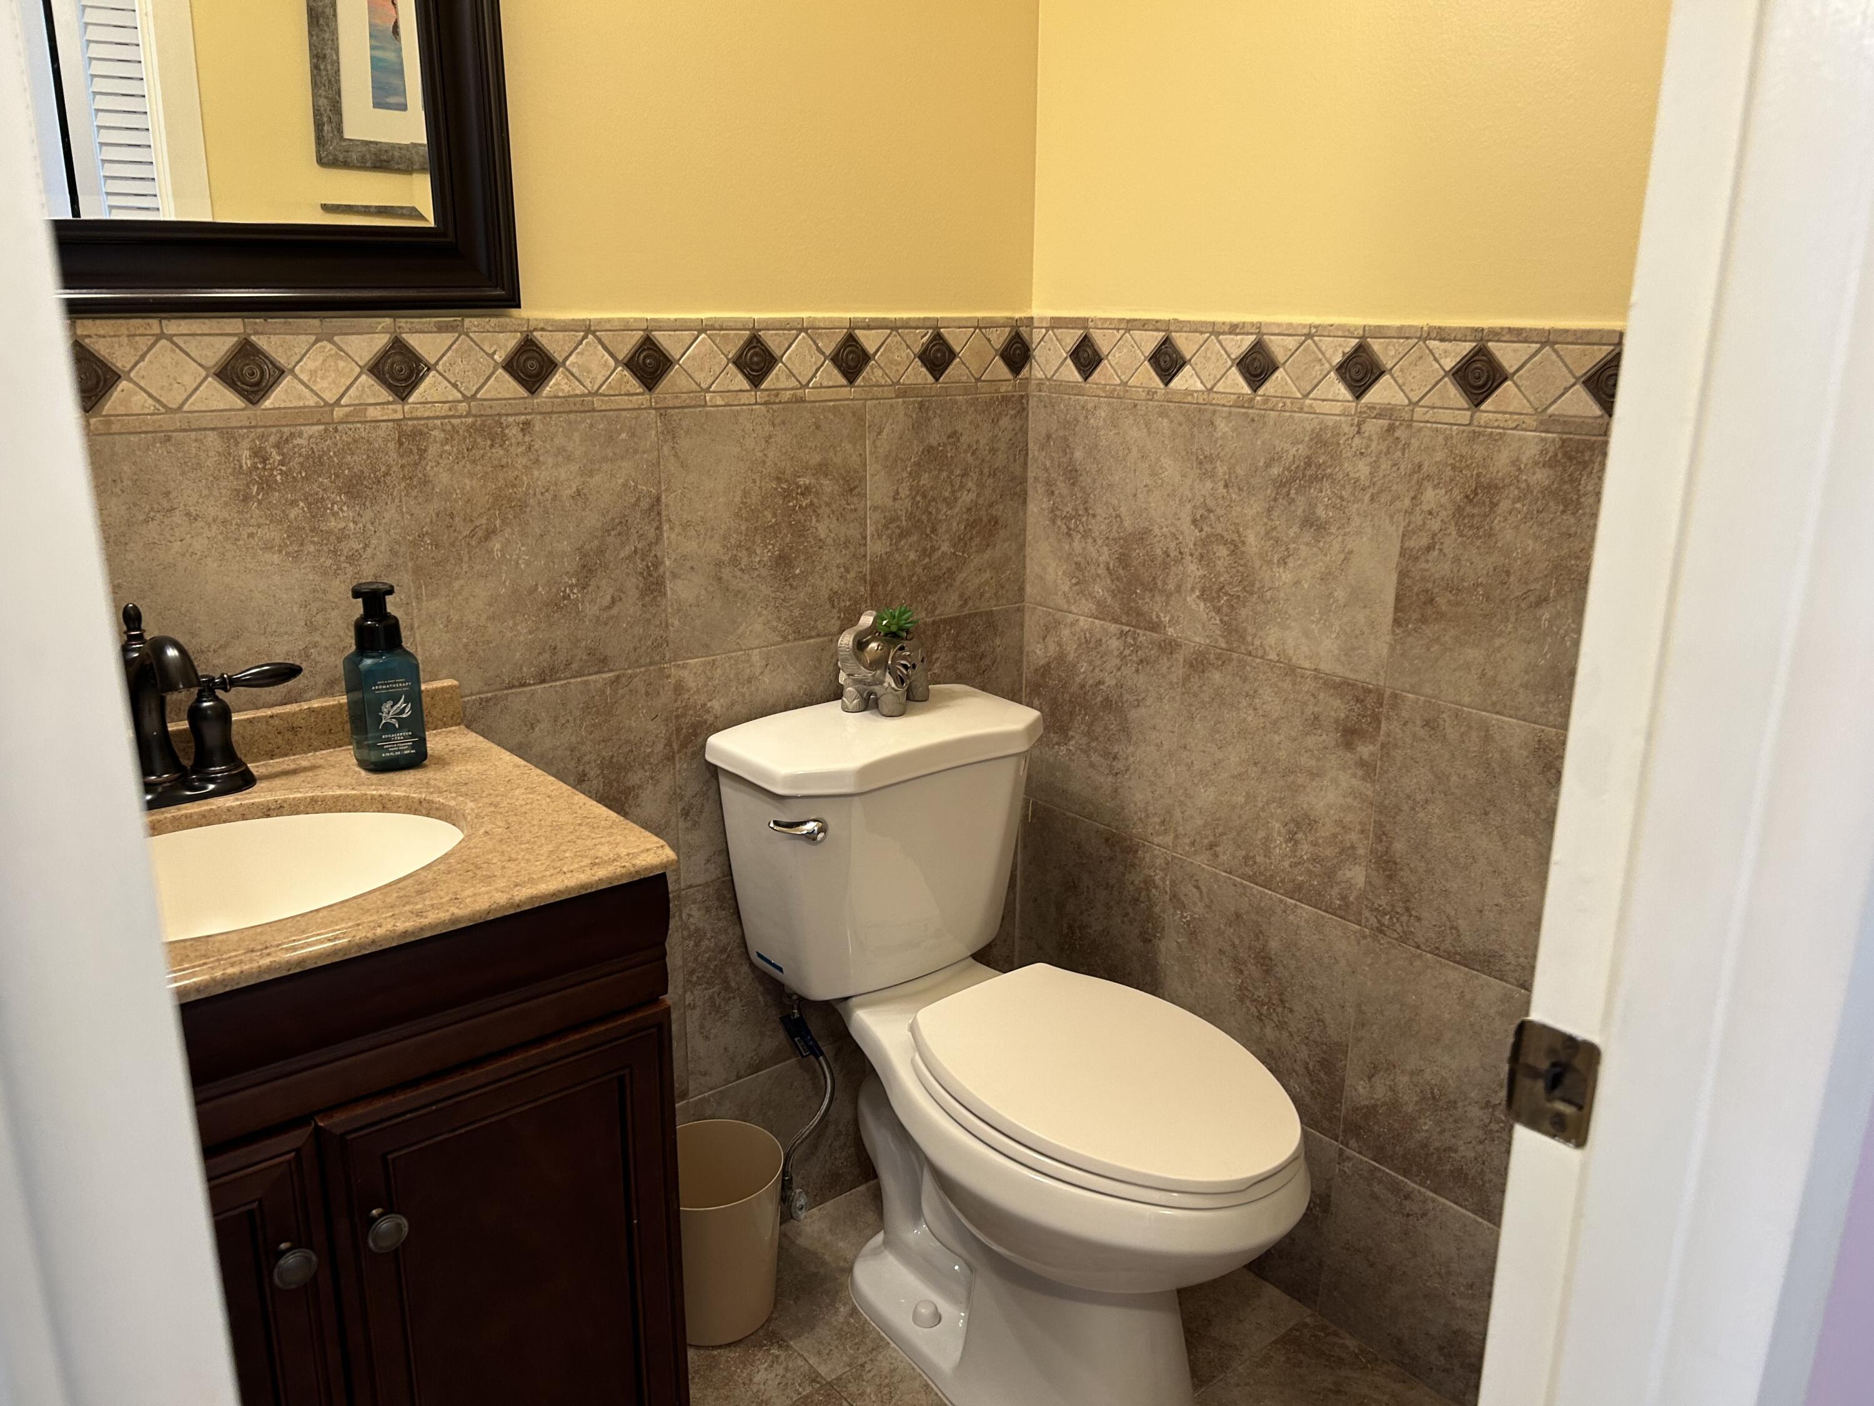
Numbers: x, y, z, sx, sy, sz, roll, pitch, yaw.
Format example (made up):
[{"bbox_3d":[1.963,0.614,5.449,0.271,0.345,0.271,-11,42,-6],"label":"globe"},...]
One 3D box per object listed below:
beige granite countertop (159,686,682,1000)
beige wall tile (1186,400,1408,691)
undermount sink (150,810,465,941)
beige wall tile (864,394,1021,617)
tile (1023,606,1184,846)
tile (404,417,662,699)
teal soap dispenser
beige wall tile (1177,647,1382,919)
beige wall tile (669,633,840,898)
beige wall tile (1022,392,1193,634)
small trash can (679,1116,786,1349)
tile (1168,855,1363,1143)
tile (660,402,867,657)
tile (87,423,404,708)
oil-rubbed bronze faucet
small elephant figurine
[{"bbox_3d":[-0.628,0.115,1.222,0.640,0.081,0.482,-12,20,-38],"label":"beige granite countertop"},{"bbox_3d":[0.432,-0.200,1.732,0.010,0.305,0.305,-12,20,-38],"label":"beige wall tile"},{"bbox_3d":[-0.609,0.221,1.216,0.430,0.140,0.320,-12,20,-38],"label":"undermount sink"},{"bbox_3d":[0.018,-0.273,1.979,0.287,0.306,0.010,-12,20,-38],"label":"beige wall tile"},{"bbox_3d":[0.233,0.030,2.036,0.010,0.301,0.307,-12,20,-38],"label":"tile"},{"bbox_3d":[-0.450,-0.172,1.609,0.303,0.306,0.010,-12,20,-38],"label":"tile"},{"bbox_3d":[-0.561,-0.027,1.423,0.064,0.182,0.058,-9,18,-30],"label":"teal soap dispenser"},{"bbox_3d":[0.429,0.097,1.806,0.010,0.301,0.307,-12,20,-38],"label":"beige wall tile"},{"bbox_3d":[-0.217,0.071,1.891,0.305,0.305,0.010,-12,20,-38],"label":"beige wall tile"},{"bbox_3d":[0.235,-0.267,1.963,0.010,0.305,0.305,-12,20,-38],"label":"beige wall tile"},{"bbox_3d":[-0.297,0.709,1.867,0.200,0.220,0.200,0,16,0],"label":"small trash can"},{"bbox_3d":[0.428,0.390,1.899,0.010,0.305,0.305,-12,20,-38],"label":"tile"},{"bbox_3d":[-0.213,-0.223,1.796,0.305,0.306,0.010,-12,20,-38],"label":"tile"},{"bbox_3d":[-0.689,-0.122,1.432,0.305,0.305,0.010,-12,20,-38],"label":"tile"},{"bbox_3d":[-0.704,0.011,1.277,0.274,0.186,0.159,-12,20,-38],"label":"oil-rubbed bronze faucet"},{"bbox_3d":[-0.073,-0.057,1.877,0.085,0.132,0.121,9,18,29],"label":"small elephant figurine"}]

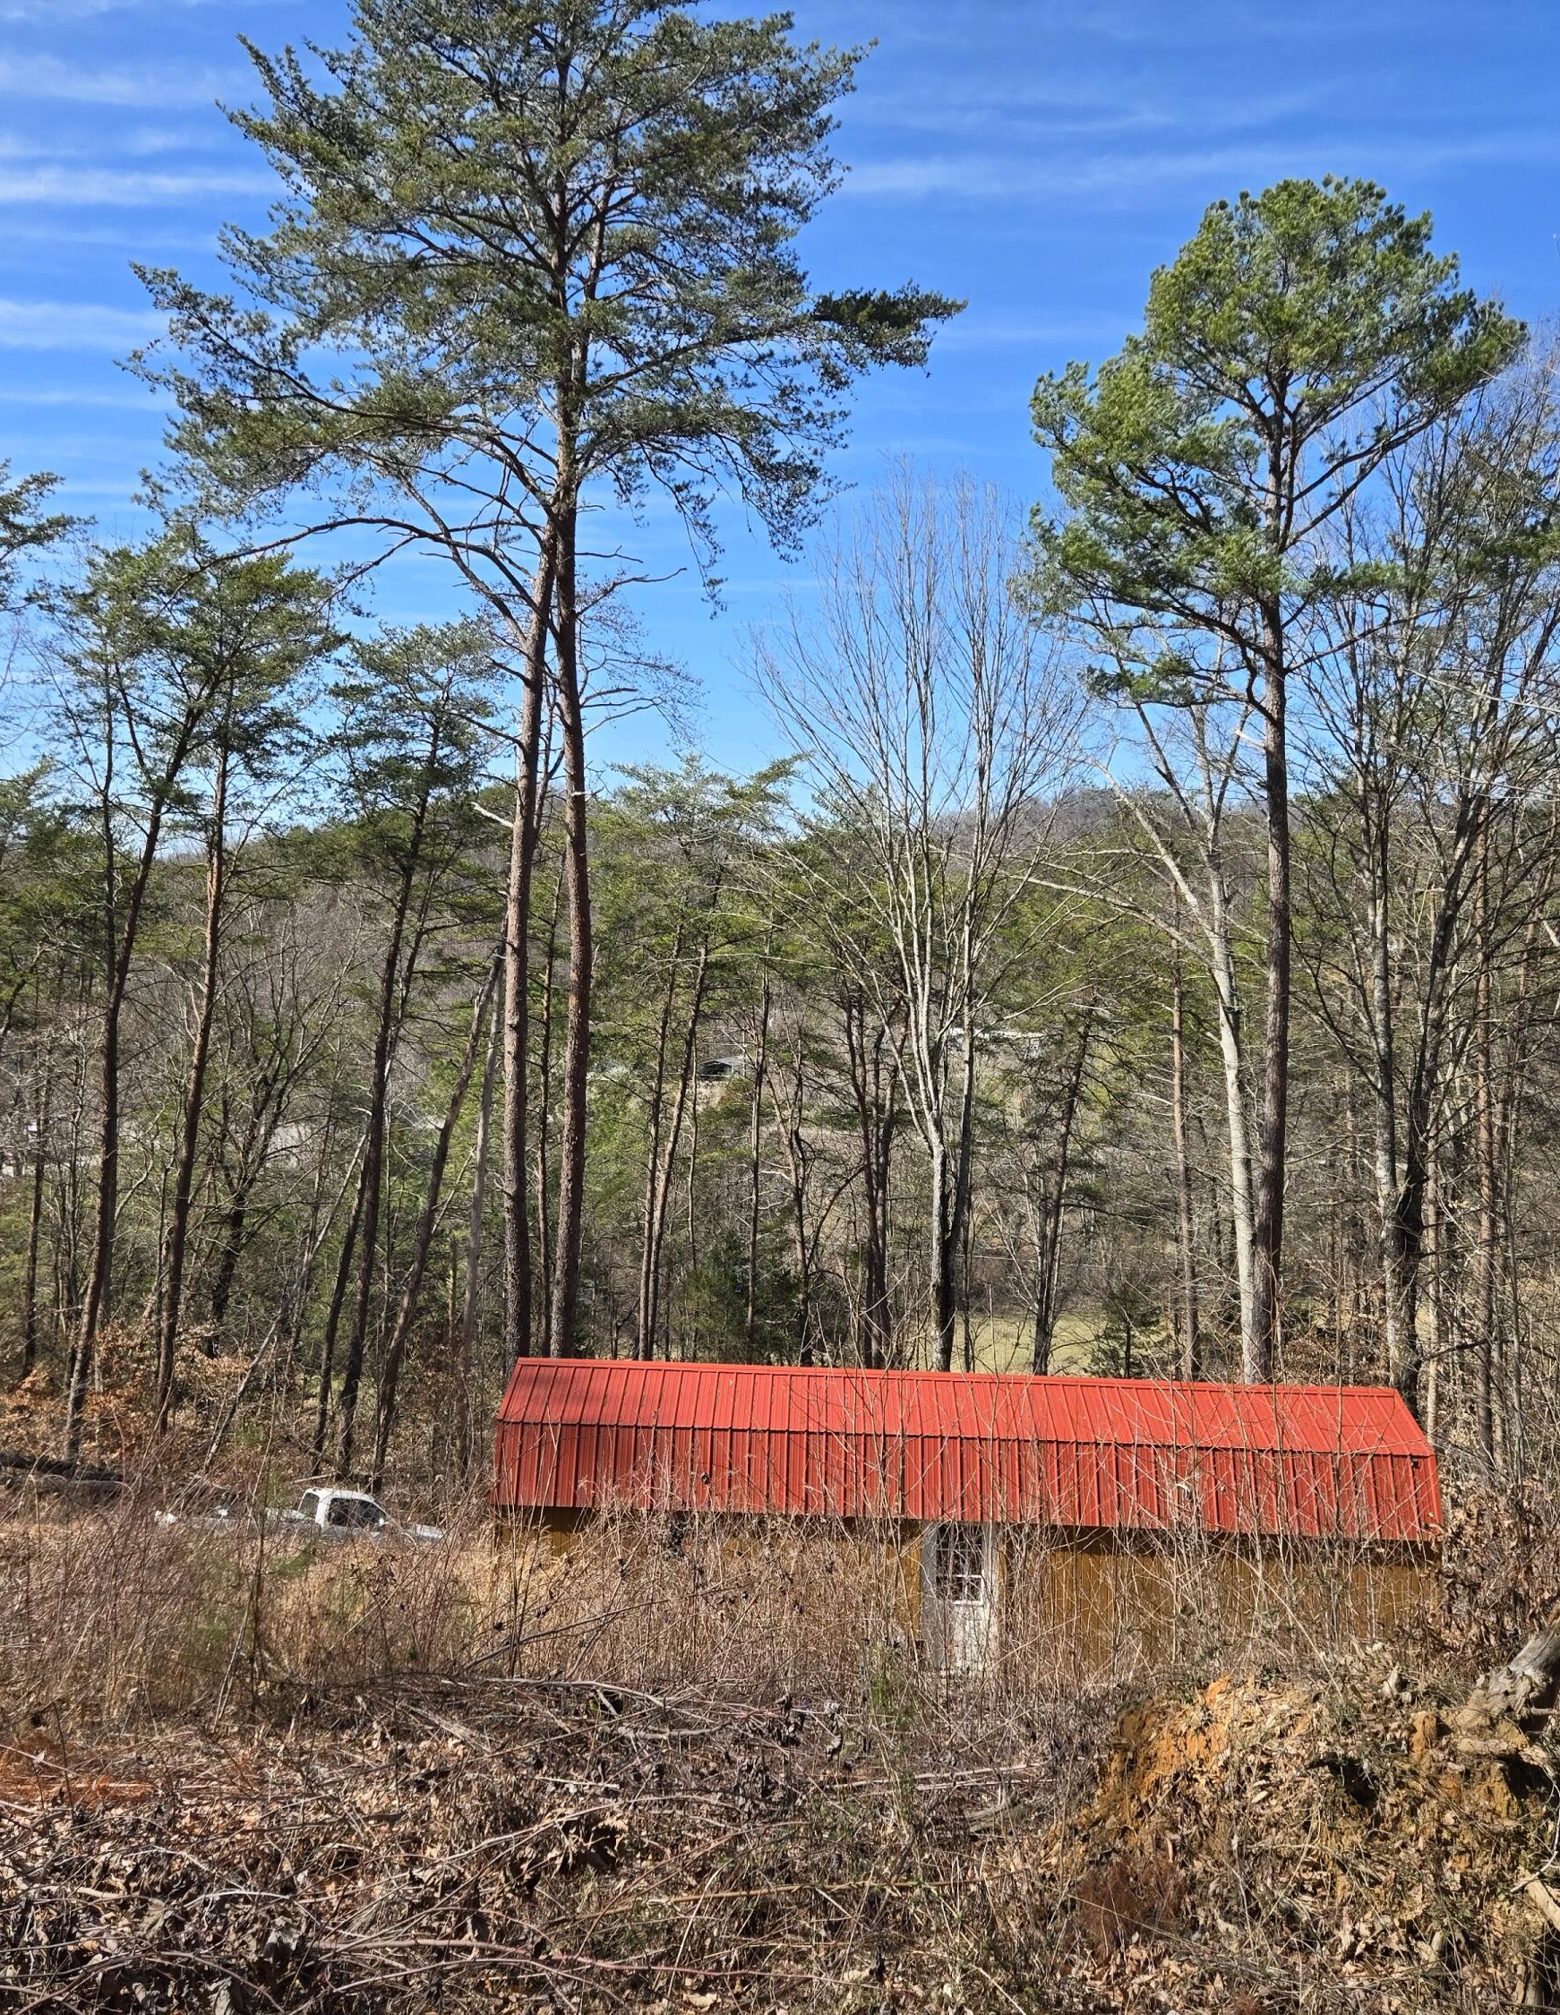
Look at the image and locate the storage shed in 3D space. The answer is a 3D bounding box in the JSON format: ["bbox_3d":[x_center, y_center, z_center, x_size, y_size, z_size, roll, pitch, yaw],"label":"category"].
[{"bbox_3d":[2.201,6.292,22.626,11.110,3.300,3.580,2,-1,1],"label":"storage shed"}]

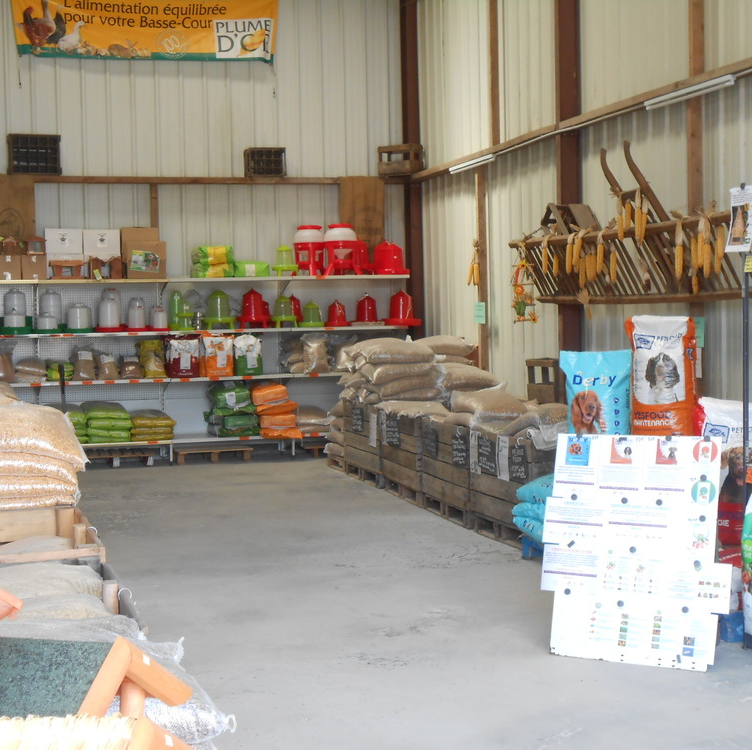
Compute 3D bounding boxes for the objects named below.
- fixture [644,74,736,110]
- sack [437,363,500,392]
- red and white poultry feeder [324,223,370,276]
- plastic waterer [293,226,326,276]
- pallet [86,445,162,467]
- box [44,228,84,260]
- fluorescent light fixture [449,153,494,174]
[{"bbox_3d":[2.045,-1.852,9.331,0.060,0.070,1.276,-2,3,-14],"label":"fixture"},{"bbox_3d":[0.786,0.015,12.715,0.623,0.221,0.432,-2,3,-14],"label":"sack"},{"bbox_3d":[-0.344,-1.357,15.376,0.422,0.563,0.422,-2,3,-14],"label":"red and white poultry feeder"},{"bbox_3d":[-0.721,-1.363,15.581,0.396,0.557,0.370,-2,2,-17],"label":"plastic waterer"},{"bbox_3d":[-2.781,0.877,15.037,0.800,0.130,0.640,-2,3,-14],"label":"pallet"},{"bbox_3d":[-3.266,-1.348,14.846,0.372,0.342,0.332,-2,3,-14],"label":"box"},{"bbox_3d":[0.912,-2.013,13.551,0.060,0.070,1.317,-2,3,-14],"label":"fluorescent light fixture"}]

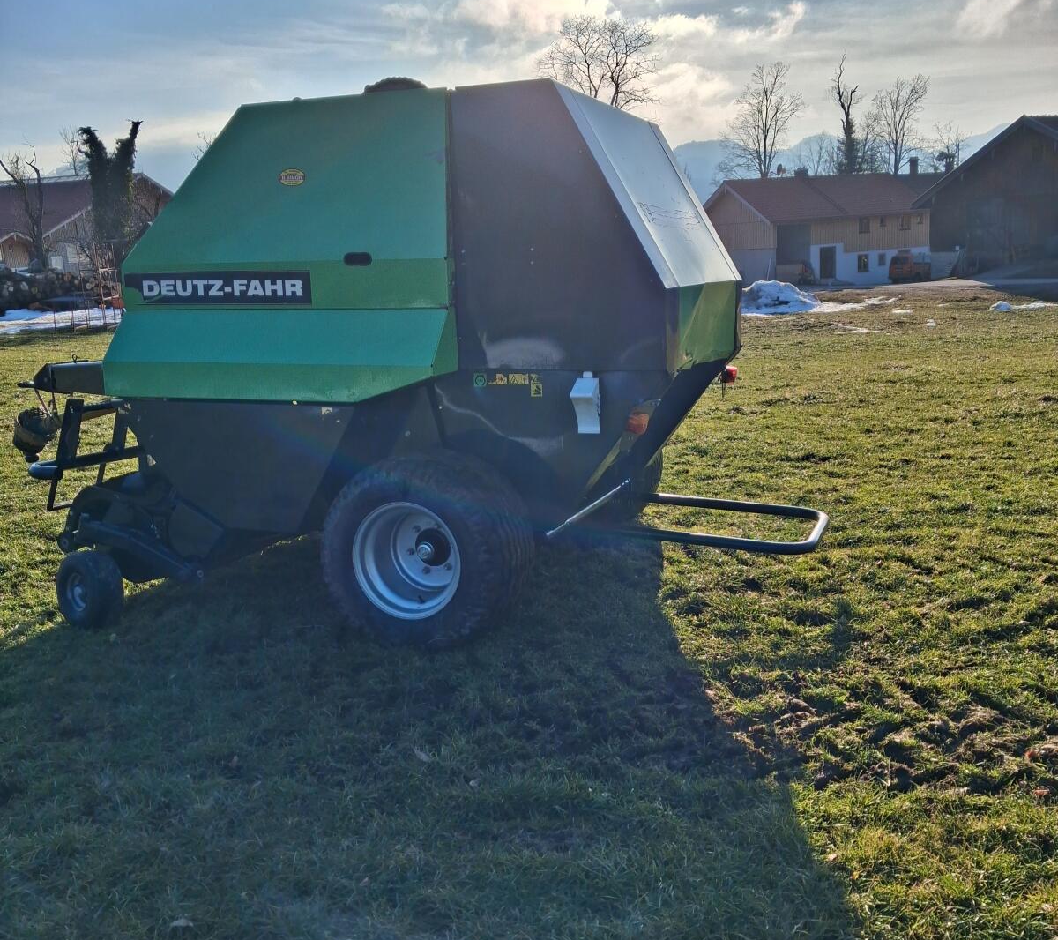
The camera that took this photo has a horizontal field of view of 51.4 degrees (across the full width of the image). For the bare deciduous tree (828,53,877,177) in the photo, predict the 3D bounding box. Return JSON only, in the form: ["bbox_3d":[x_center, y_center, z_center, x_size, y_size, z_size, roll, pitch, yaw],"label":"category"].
[{"bbox_3d":[28.900,-27.600,98.800,4.100,19.000,4.100,-2,11,0],"label":"bare deciduous tree"}]

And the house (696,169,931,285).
[{"bbox_3d":[20.500,-18.000,82.300,14.800,7.600,13.400,-6,12,-23],"label":"house"}]

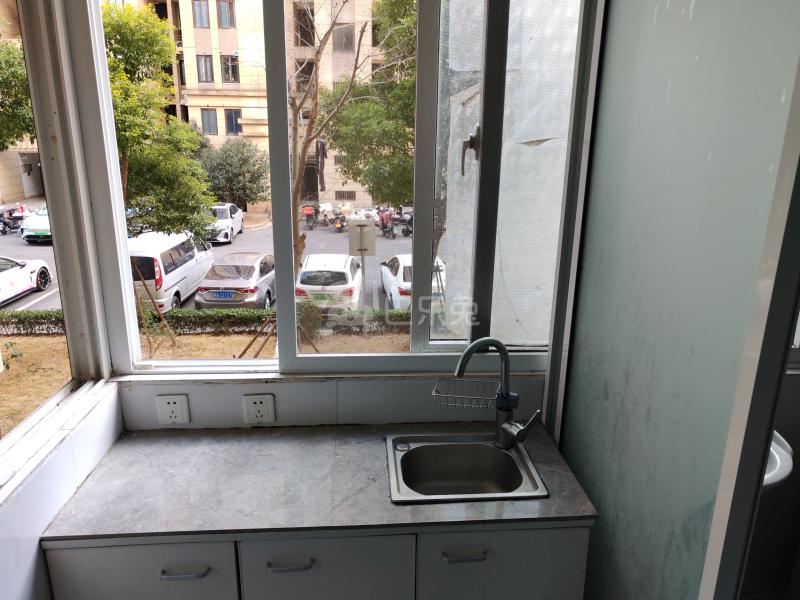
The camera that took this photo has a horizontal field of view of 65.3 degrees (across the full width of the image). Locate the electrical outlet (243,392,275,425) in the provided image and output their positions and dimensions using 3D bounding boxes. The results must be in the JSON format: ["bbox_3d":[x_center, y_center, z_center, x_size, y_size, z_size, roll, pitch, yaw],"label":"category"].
[{"bbox_3d":[-0.403,0.312,1.797,0.086,0.086,0.011,-1,16,-4],"label":"electrical outlet"}]

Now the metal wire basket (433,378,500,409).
[{"bbox_3d":[0.187,0.267,1.753,0.176,0.040,0.115,3,17,9],"label":"metal wire basket"}]

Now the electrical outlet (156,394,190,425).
[{"bbox_3d":[-0.642,0.309,1.777,0.086,0.086,0.011,-1,16,-4],"label":"electrical outlet"}]

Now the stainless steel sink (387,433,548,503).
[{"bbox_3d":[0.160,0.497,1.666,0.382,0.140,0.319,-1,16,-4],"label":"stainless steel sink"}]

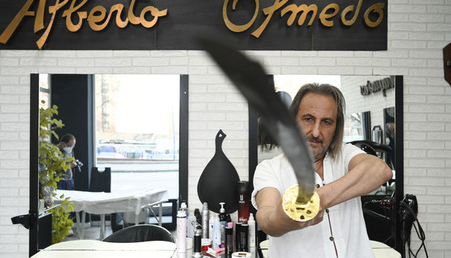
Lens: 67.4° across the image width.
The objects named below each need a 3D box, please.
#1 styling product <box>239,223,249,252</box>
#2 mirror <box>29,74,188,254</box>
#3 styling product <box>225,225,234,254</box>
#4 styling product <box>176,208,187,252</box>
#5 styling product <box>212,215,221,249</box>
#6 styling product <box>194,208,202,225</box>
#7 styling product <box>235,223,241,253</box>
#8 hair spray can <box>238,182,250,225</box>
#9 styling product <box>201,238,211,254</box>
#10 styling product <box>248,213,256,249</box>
[{"bbox_3d":[0.124,0.705,2.175,0.052,0.171,0.052,0,0,-1],"label":"styling product"},{"bbox_3d":[-0.678,0.198,1.980,0.925,1.040,0.040,0,0,-1],"label":"mirror"},{"bbox_3d":[0.022,0.582,1.785,0.041,0.146,0.041,0,0,0],"label":"styling product"},{"bbox_3d":[-0.279,0.658,2.165,0.058,0.267,0.058,0,0,-1],"label":"styling product"},{"bbox_3d":[-0.046,0.565,1.850,0.043,0.180,0.043,0,0,0],"label":"styling product"},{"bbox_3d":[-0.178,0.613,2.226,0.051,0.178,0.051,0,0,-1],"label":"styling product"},{"bbox_3d":[0.078,0.582,1.840,0.041,0.146,0.041,0,0,0],"label":"styling product"},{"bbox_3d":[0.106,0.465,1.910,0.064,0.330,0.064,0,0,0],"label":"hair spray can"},{"bbox_3d":[-0.102,0.626,1.835,0.056,0.057,0.056,0,0,0],"label":"styling product"},{"bbox_3d":[0.178,0.676,2.252,0.046,0.227,0.046,0,0,-1],"label":"styling product"}]

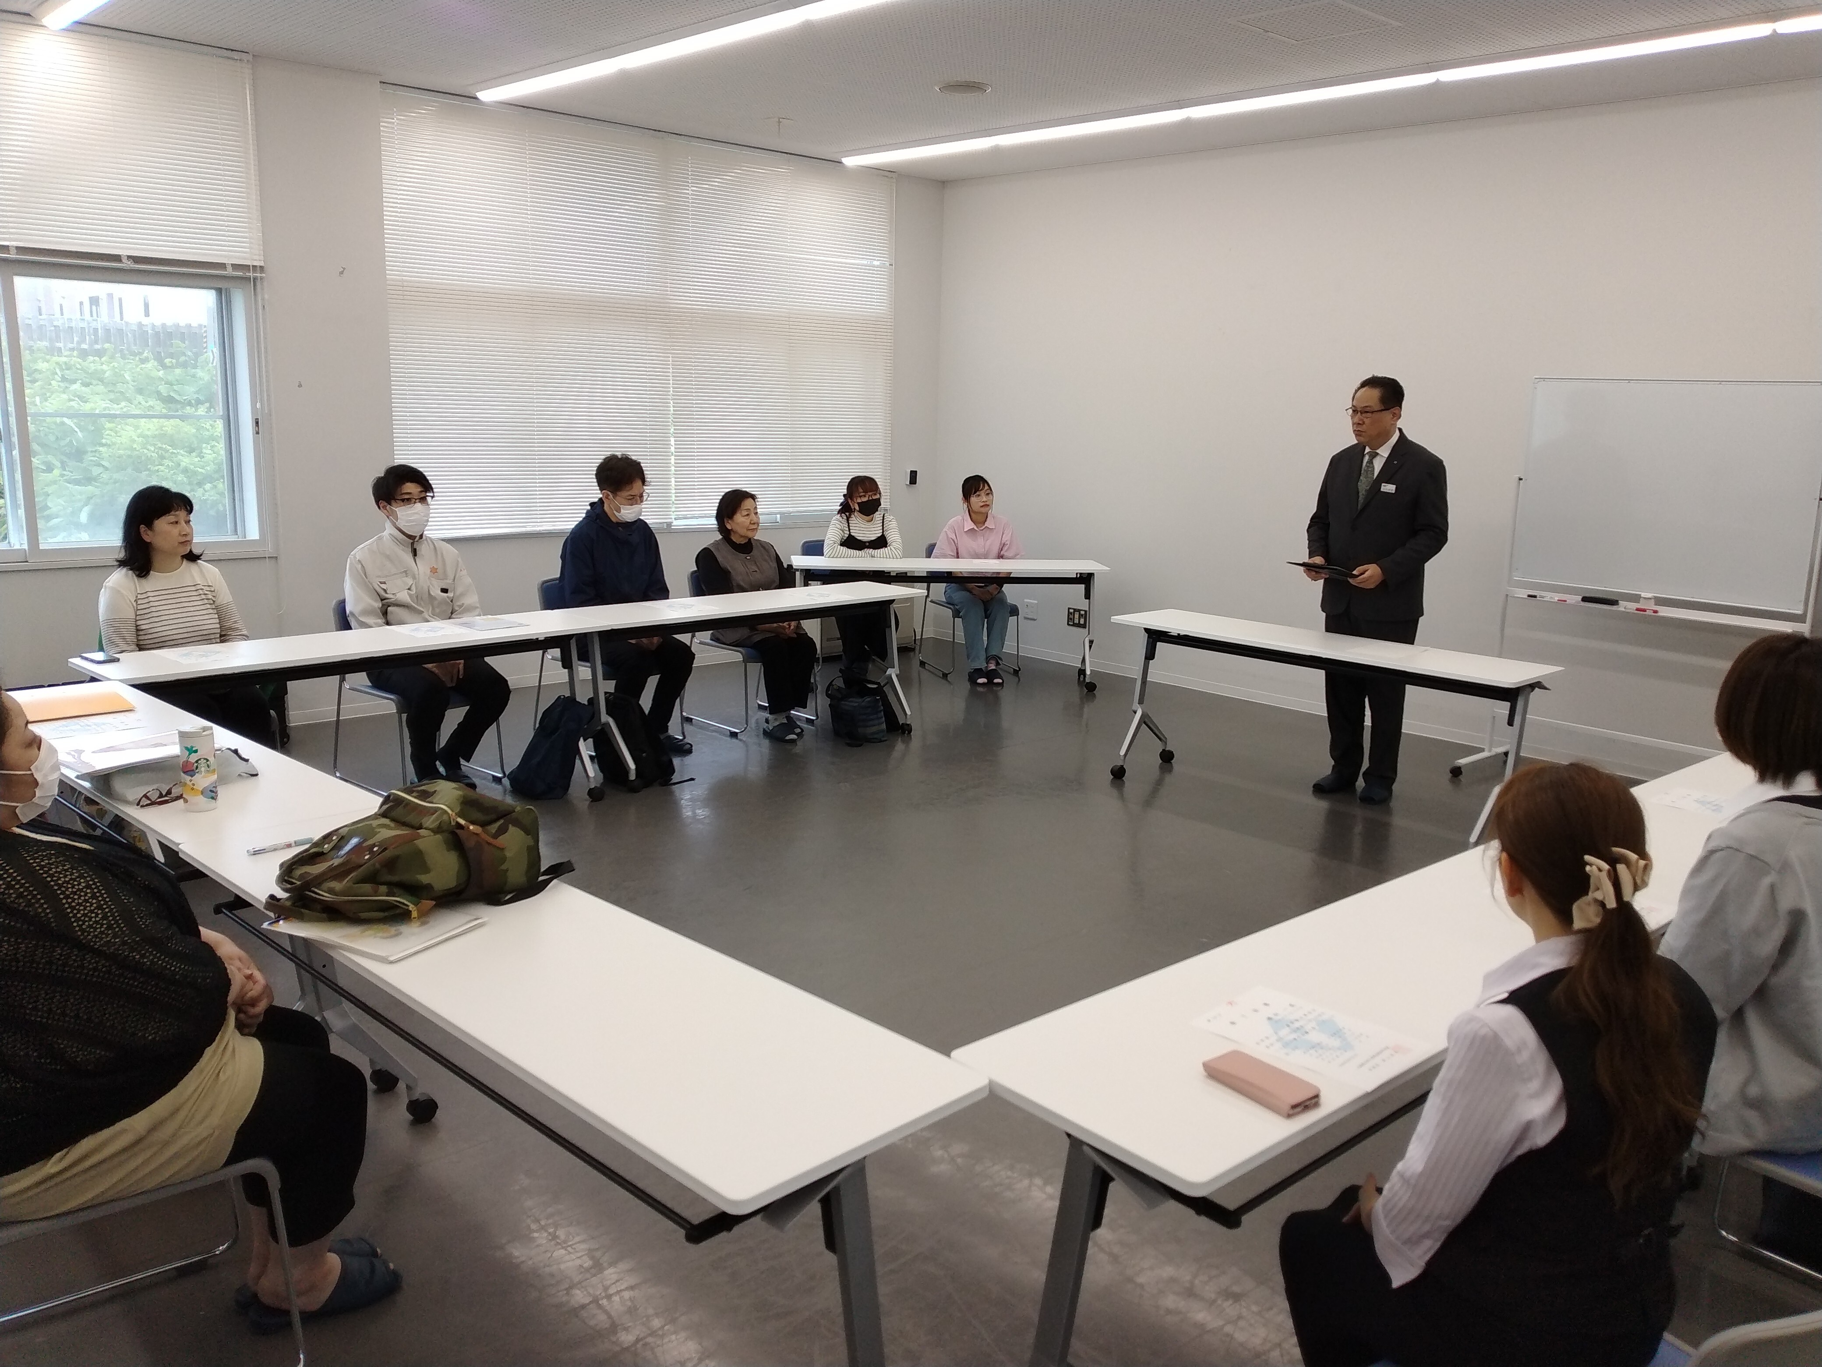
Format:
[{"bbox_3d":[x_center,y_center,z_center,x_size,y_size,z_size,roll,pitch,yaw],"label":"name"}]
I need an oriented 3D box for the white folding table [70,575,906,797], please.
[{"bbox_3d":[-1.361,0.087,5.889,3.600,0.710,0.455,-10,16,-44],"label":"white folding table"}]

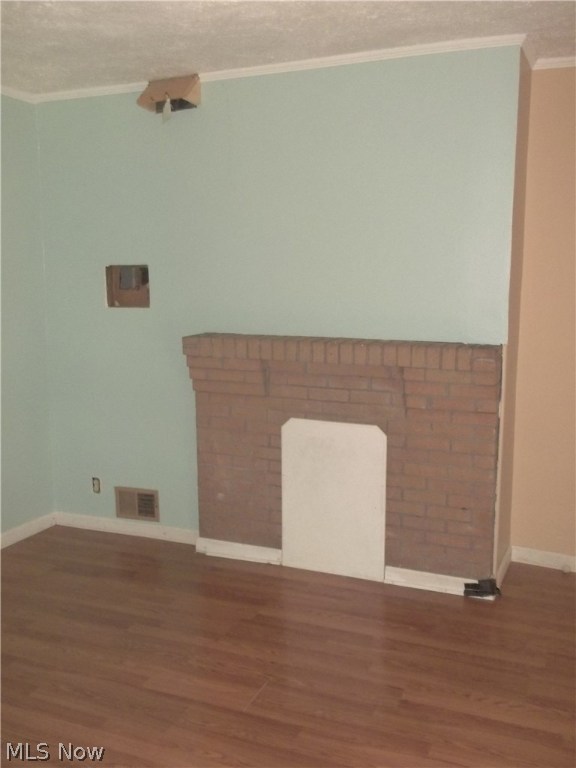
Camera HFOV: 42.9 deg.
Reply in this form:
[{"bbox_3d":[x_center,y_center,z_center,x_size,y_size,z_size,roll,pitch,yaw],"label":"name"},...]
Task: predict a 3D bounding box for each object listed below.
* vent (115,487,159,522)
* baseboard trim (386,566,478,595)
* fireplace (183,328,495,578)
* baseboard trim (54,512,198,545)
[{"bbox_3d":[-0.873,0.699,4.241,0.296,0.184,0.019,3,9,22],"label":"vent"},{"bbox_3d":[0.706,0.949,3.513,0.494,0.088,0.019,3,9,22],"label":"baseboard trim"},{"bbox_3d":[0.226,0.379,3.614,1.569,1.188,0.206,3,9,22],"label":"fireplace"},{"bbox_3d":[-0.951,0.849,4.299,1.011,0.084,0.019,3,9,22],"label":"baseboard trim"}]

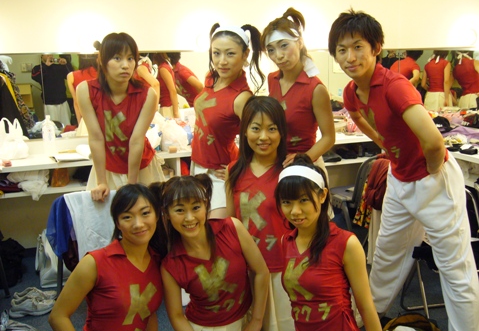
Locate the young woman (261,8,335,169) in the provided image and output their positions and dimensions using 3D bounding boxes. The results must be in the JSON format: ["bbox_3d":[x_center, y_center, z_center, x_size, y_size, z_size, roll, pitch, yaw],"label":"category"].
[{"bbox_3d":[0.268,0.048,2.402,0.450,1.590,0.340,8,15,34],"label":"young woman"}]

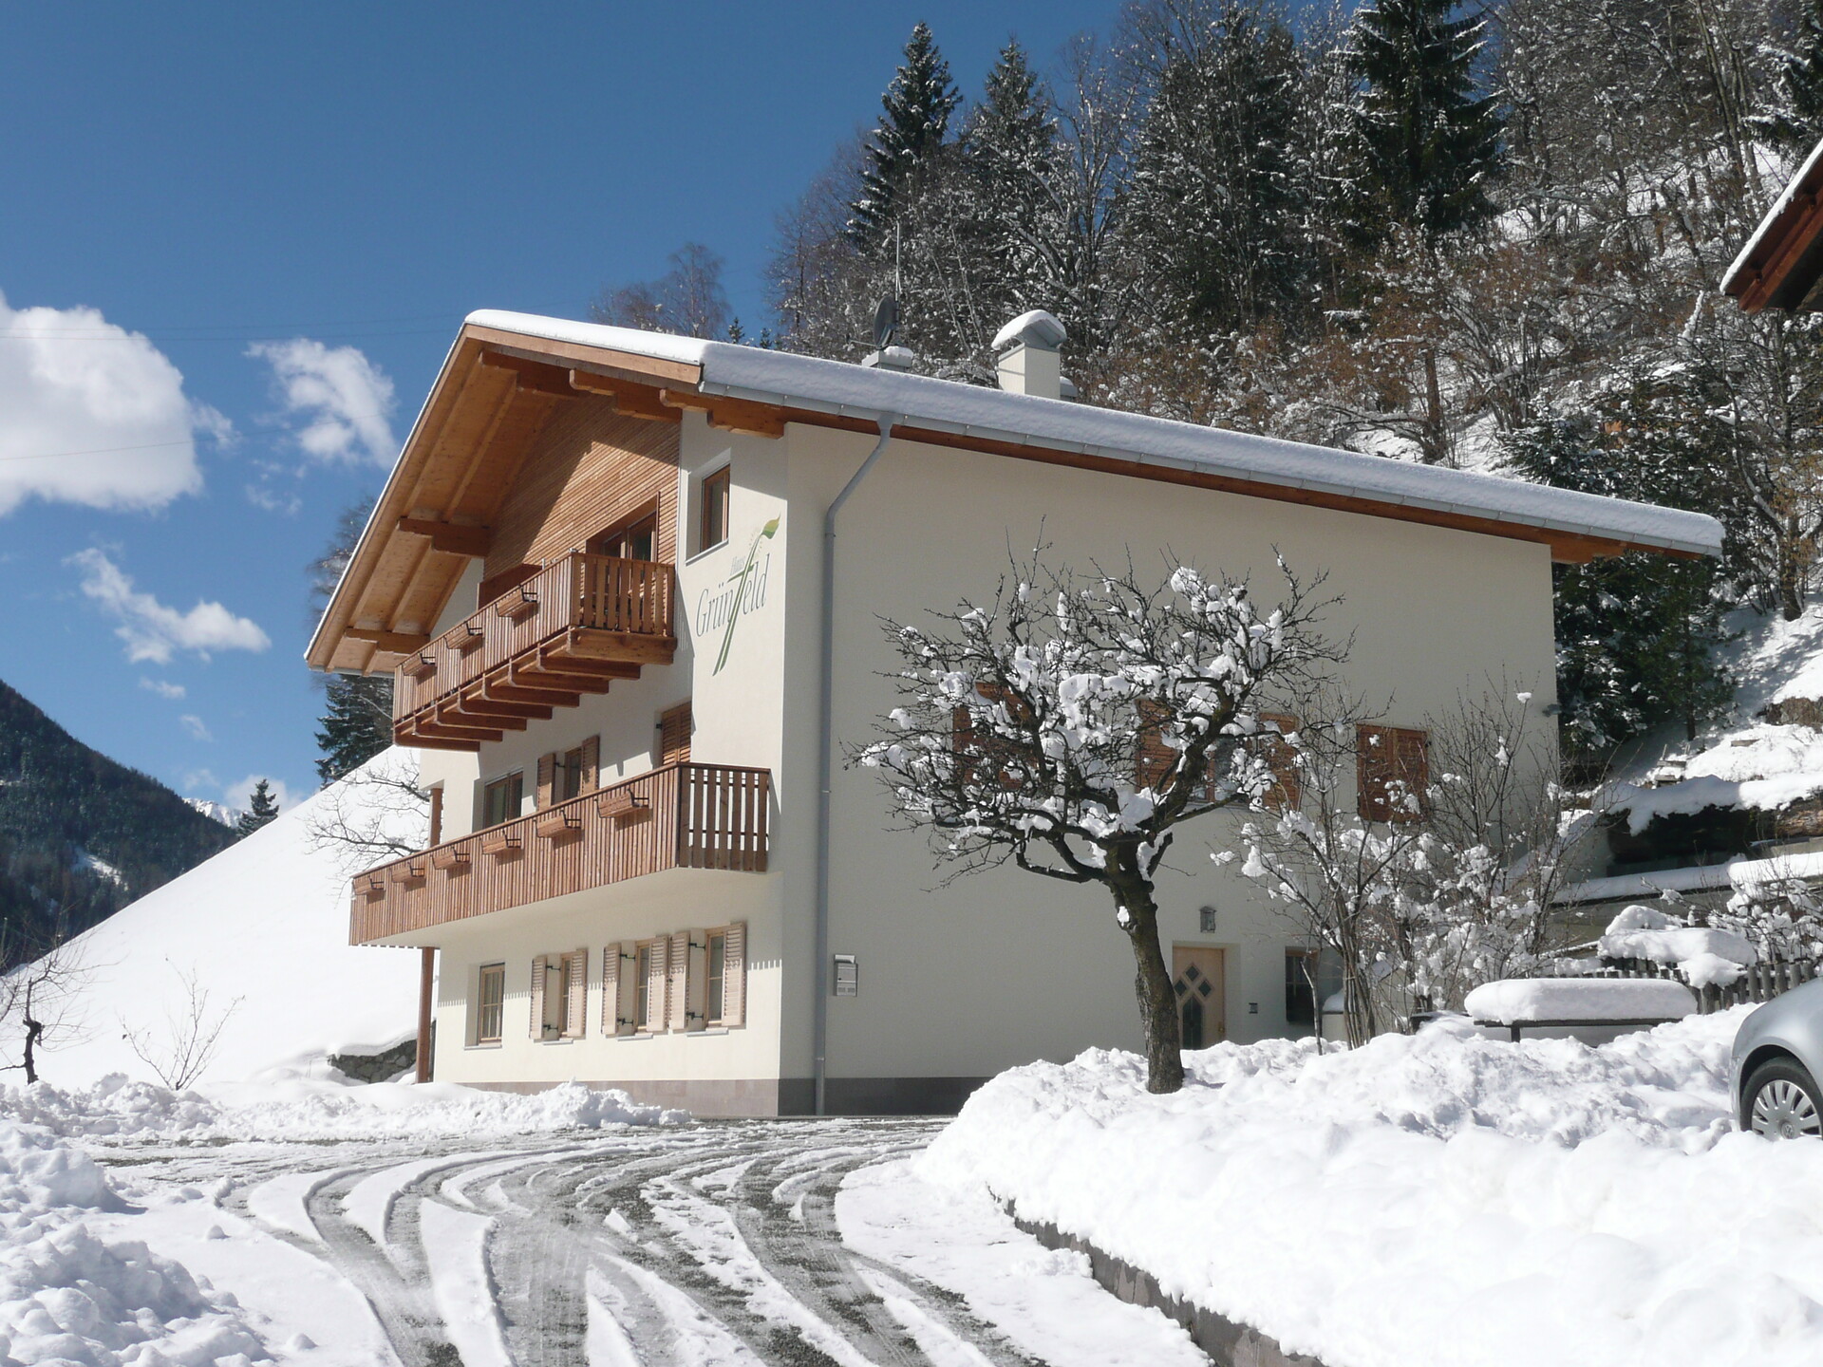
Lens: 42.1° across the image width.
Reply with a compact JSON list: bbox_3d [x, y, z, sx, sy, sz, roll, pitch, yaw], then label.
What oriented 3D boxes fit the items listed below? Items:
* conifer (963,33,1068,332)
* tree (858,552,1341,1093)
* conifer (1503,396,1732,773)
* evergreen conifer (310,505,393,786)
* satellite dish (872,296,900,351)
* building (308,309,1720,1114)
[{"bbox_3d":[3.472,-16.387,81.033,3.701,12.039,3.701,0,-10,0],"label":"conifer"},{"bbox_3d":[1.606,1.167,20.405,4.108,4.719,3.903,0,-10,0],"label":"tree"},{"bbox_3d":[13.202,-1.897,44.609,4.423,7.099,4.423,0,-10,0],"label":"conifer"},{"bbox_3d":[-17.077,-1.082,75.860,3.829,10.019,3.829,0,-10,0],"label":"evergreen conifer"},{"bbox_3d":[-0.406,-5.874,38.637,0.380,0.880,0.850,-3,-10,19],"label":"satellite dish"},{"bbox_3d":[0.125,1.091,41.052,16.839,12.546,21.650,5,-11,-27],"label":"building"}]

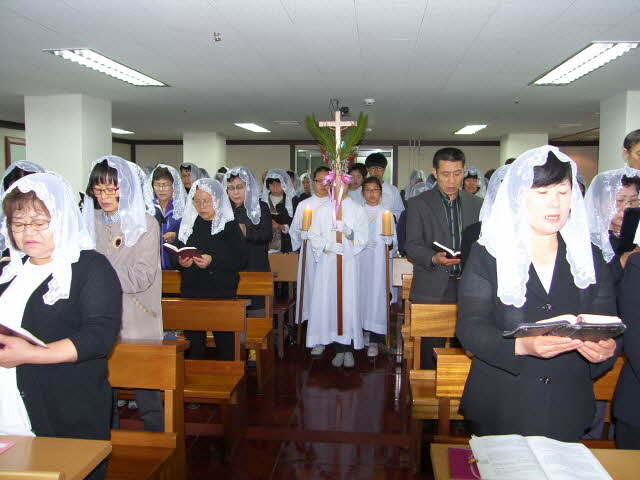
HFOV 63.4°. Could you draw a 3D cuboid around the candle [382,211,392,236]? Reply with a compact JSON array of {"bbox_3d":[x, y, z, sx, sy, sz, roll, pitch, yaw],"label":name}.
[{"bbox_3d":[0.570,-0.139,4.373,0.080,0.210,0.080,1,6,7],"label":"candle"}]

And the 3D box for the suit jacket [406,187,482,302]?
[{"bbox_3d":[0.724,0.019,2.870,0.500,0.700,0.320,1,6,9],"label":"suit jacket"}]

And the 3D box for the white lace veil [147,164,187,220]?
[{"bbox_3d":[-1.141,-0.346,3.850,0.300,0.410,0.310,0,6,2],"label":"white lace veil"}]

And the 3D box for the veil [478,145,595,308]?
[{"bbox_3d":[0.610,-0.044,1.480,0.300,0.430,0.300,1,6,9],"label":"veil"}]

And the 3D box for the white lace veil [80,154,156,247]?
[{"bbox_3d":[-0.987,-0.190,2.548,0.300,0.410,0.290,1,6,7],"label":"white lace veil"}]

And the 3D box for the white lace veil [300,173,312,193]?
[{"bbox_3d":[-0.159,-0.695,6.600,0.240,0.330,0.270,1,6,8],"label":"white lace veil"}]

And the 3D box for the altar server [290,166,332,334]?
[{"bbox_3d":[-0.013,0.154,4.502,0.500,1.572,0.420,1,6,5],"label":"altar server"}]

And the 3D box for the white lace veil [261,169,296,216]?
[{"bbox_3d":[-0.414,-0.474,5.164,0.350,0.460,0.290,1,6,7],"label":"white lace veil"}]

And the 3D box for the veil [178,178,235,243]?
[{"bbox_3d":[-0.761,-0.201,3.472,0.340,0.400,0.280,1,6,7],"label":"veil"}]

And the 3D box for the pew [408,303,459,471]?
[{"bbox_3d":[1.260,0.763,2.571,1.600,0.790,0.478,1,6,7],"label":"pew"}]

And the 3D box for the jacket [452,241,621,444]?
[{"bbox_3d":[0.599,0.268,1.466,0.450,0.580,0.310,1,6,4],"label":"jacket"}]

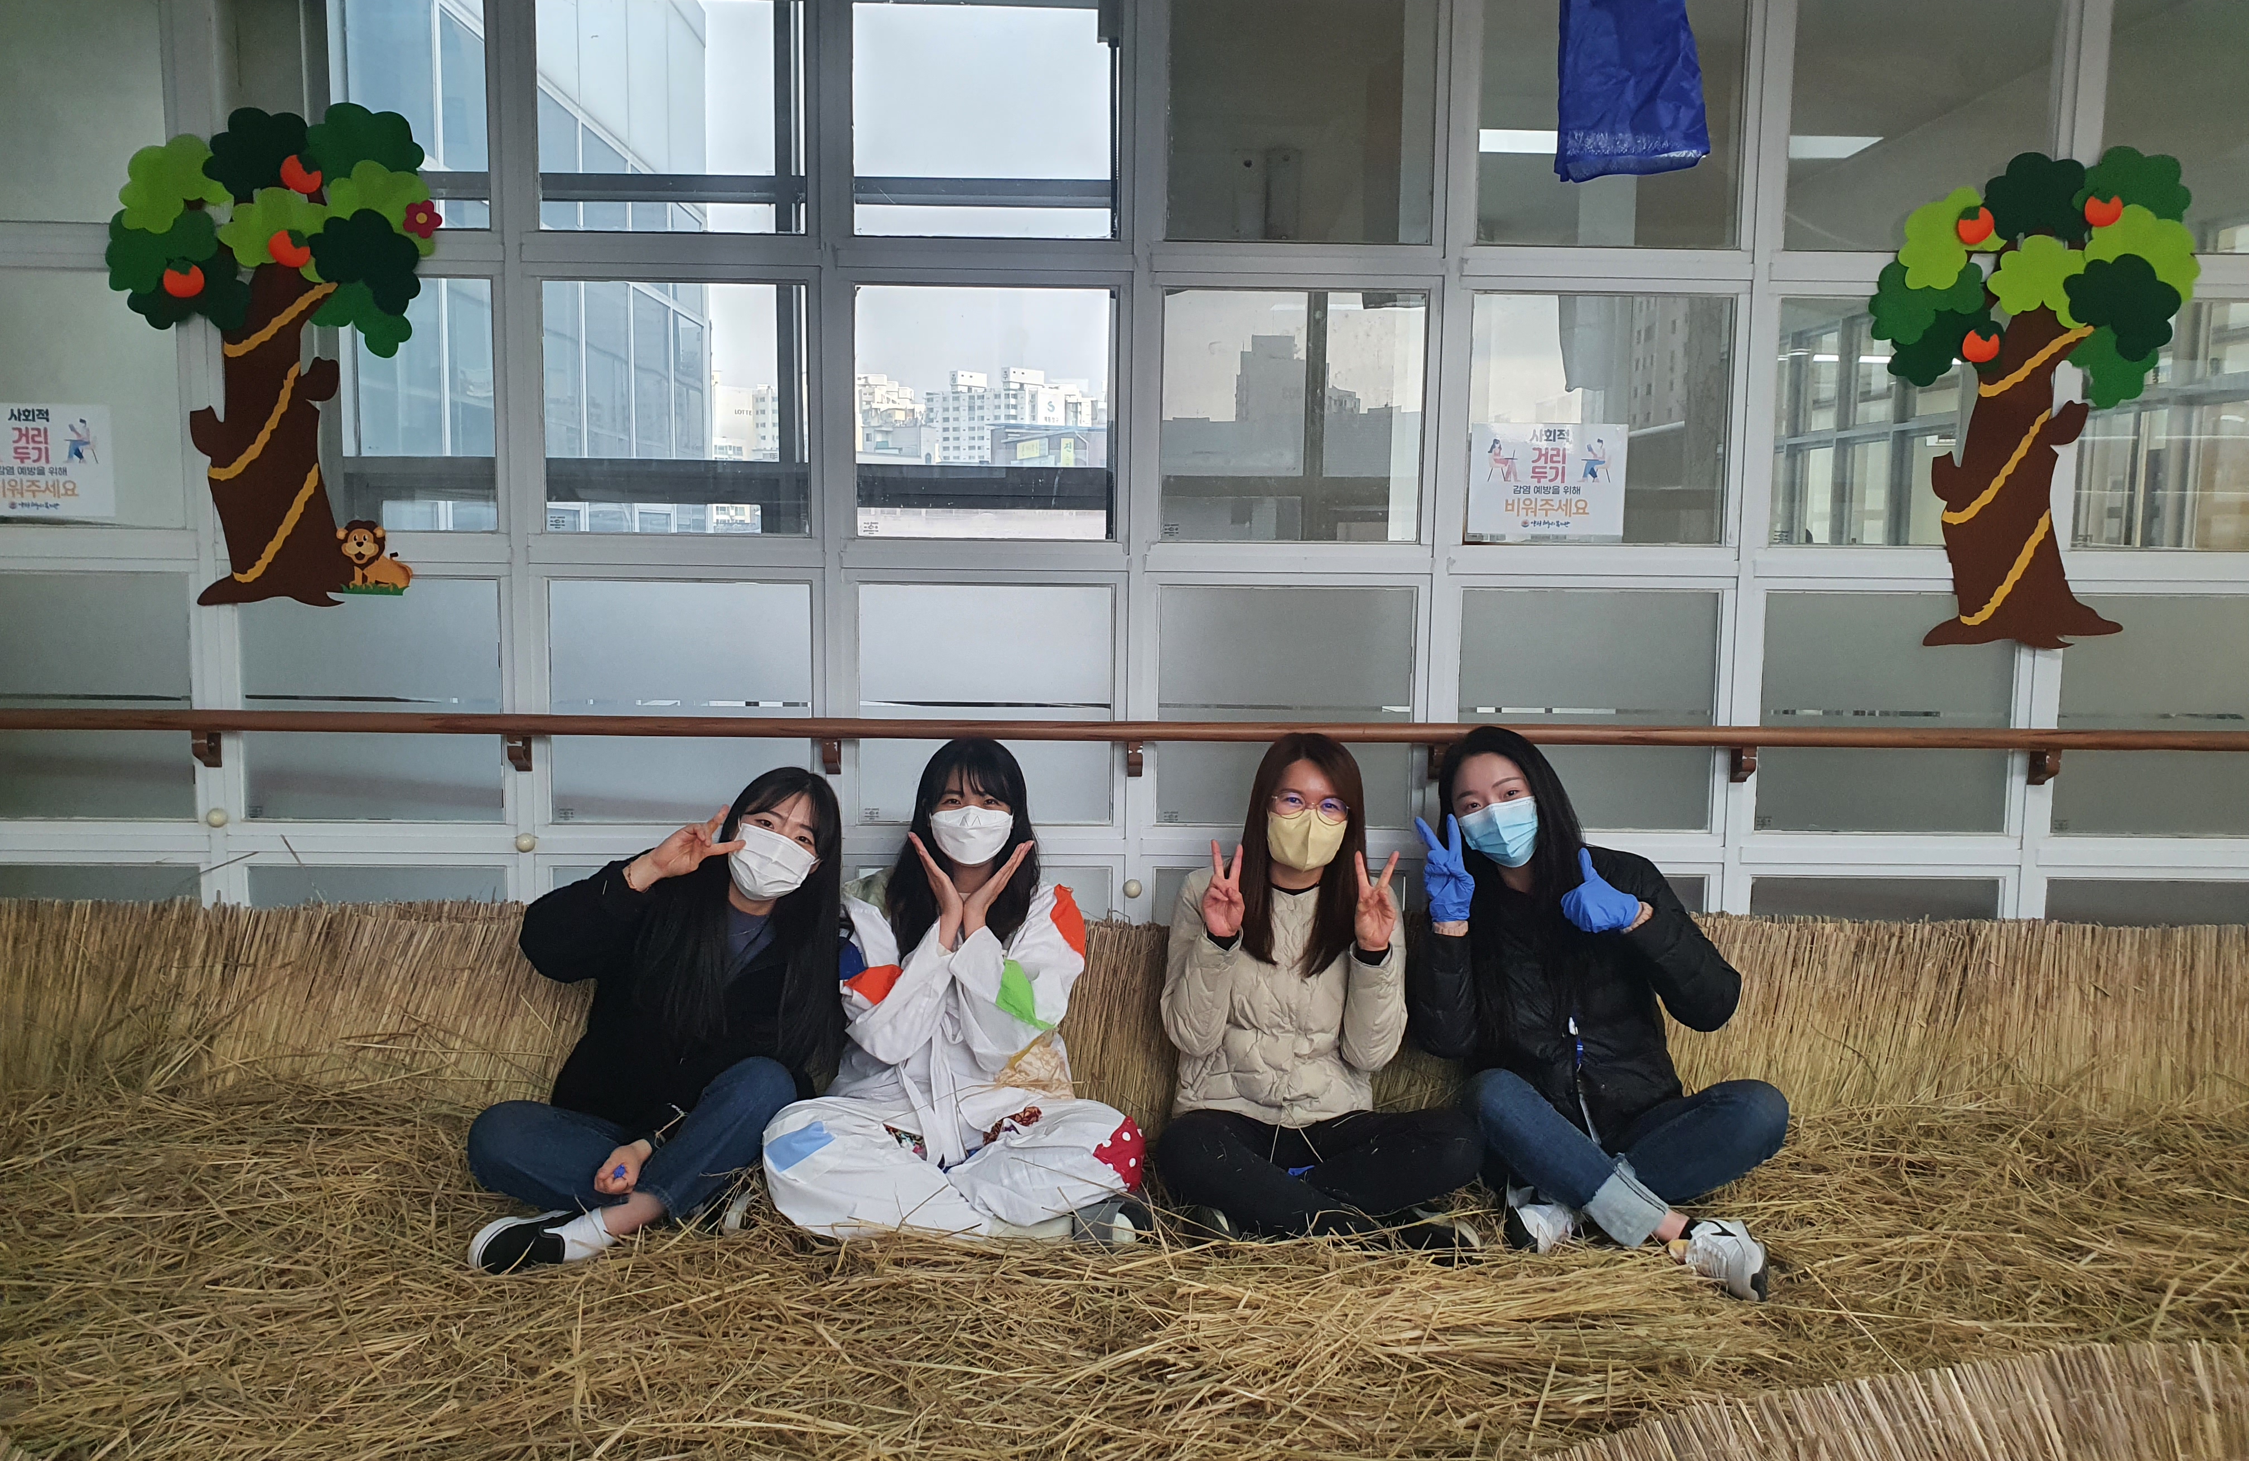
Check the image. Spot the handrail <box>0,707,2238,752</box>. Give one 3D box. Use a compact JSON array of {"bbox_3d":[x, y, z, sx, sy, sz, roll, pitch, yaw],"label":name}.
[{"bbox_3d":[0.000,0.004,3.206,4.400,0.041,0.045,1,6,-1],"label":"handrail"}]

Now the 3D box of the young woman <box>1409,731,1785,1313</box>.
[{"bbox_3d":[0.747,0.402,2.704,0.605,0.819,0.600,1,6,5],"label":"young woman"}]

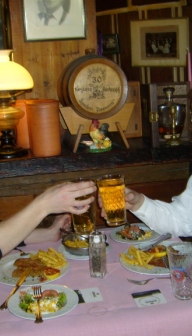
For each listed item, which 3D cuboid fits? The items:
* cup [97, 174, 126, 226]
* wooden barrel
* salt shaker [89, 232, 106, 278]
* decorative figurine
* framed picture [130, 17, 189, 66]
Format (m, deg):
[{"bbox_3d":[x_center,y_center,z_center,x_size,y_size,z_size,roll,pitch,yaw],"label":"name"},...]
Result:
[{"bbox_3d":[0.049,0.100,1.400,0.083,0.148,0.083,-7,13,2],"label":"cup"},{"bbox_3d":[-0.018,-0.367,2.080,0.300,0.300,0.320,-5,13,-11],"label":"wooden barrel"},{"bbox_3d":[0.005,0.275,1.460,0.047,0.149,0.047,1,14,17],"label":"salt shaker"},{"bbox_3d":[0.018,-0.141,1.984,0.105,0.135,0.068,-7,14,-19],"label":"decorative figurine"},{"bbox_3d":[0.386,-0.762,2.750,0.355,0.280,0.025,2,14,19],"label":"framed picture"}]

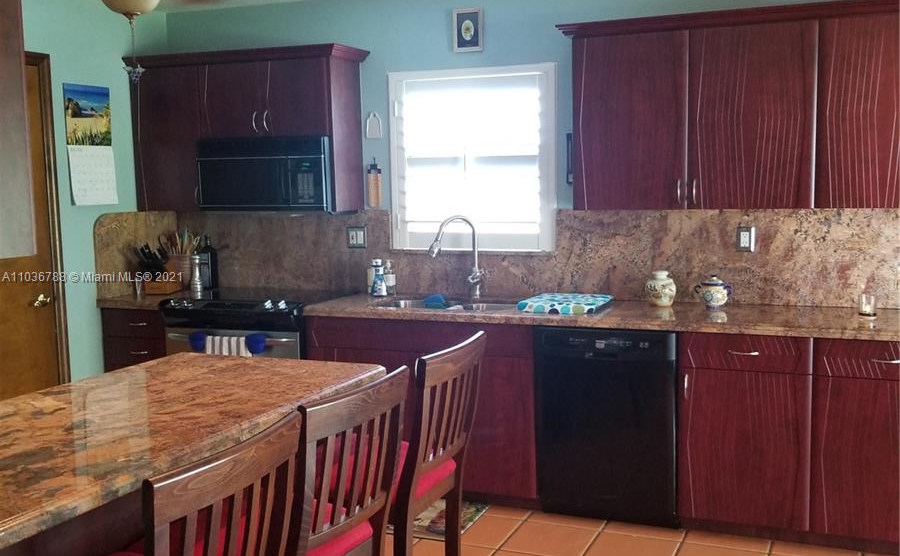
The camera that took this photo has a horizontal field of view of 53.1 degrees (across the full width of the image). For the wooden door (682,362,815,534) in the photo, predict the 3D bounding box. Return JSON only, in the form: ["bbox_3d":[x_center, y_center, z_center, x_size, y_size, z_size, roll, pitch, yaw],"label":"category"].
[{"bbox_3d":[1.160,0.672,3.568,0.492,0.617,0.020,1,6,24],"label":"wooden door"}]

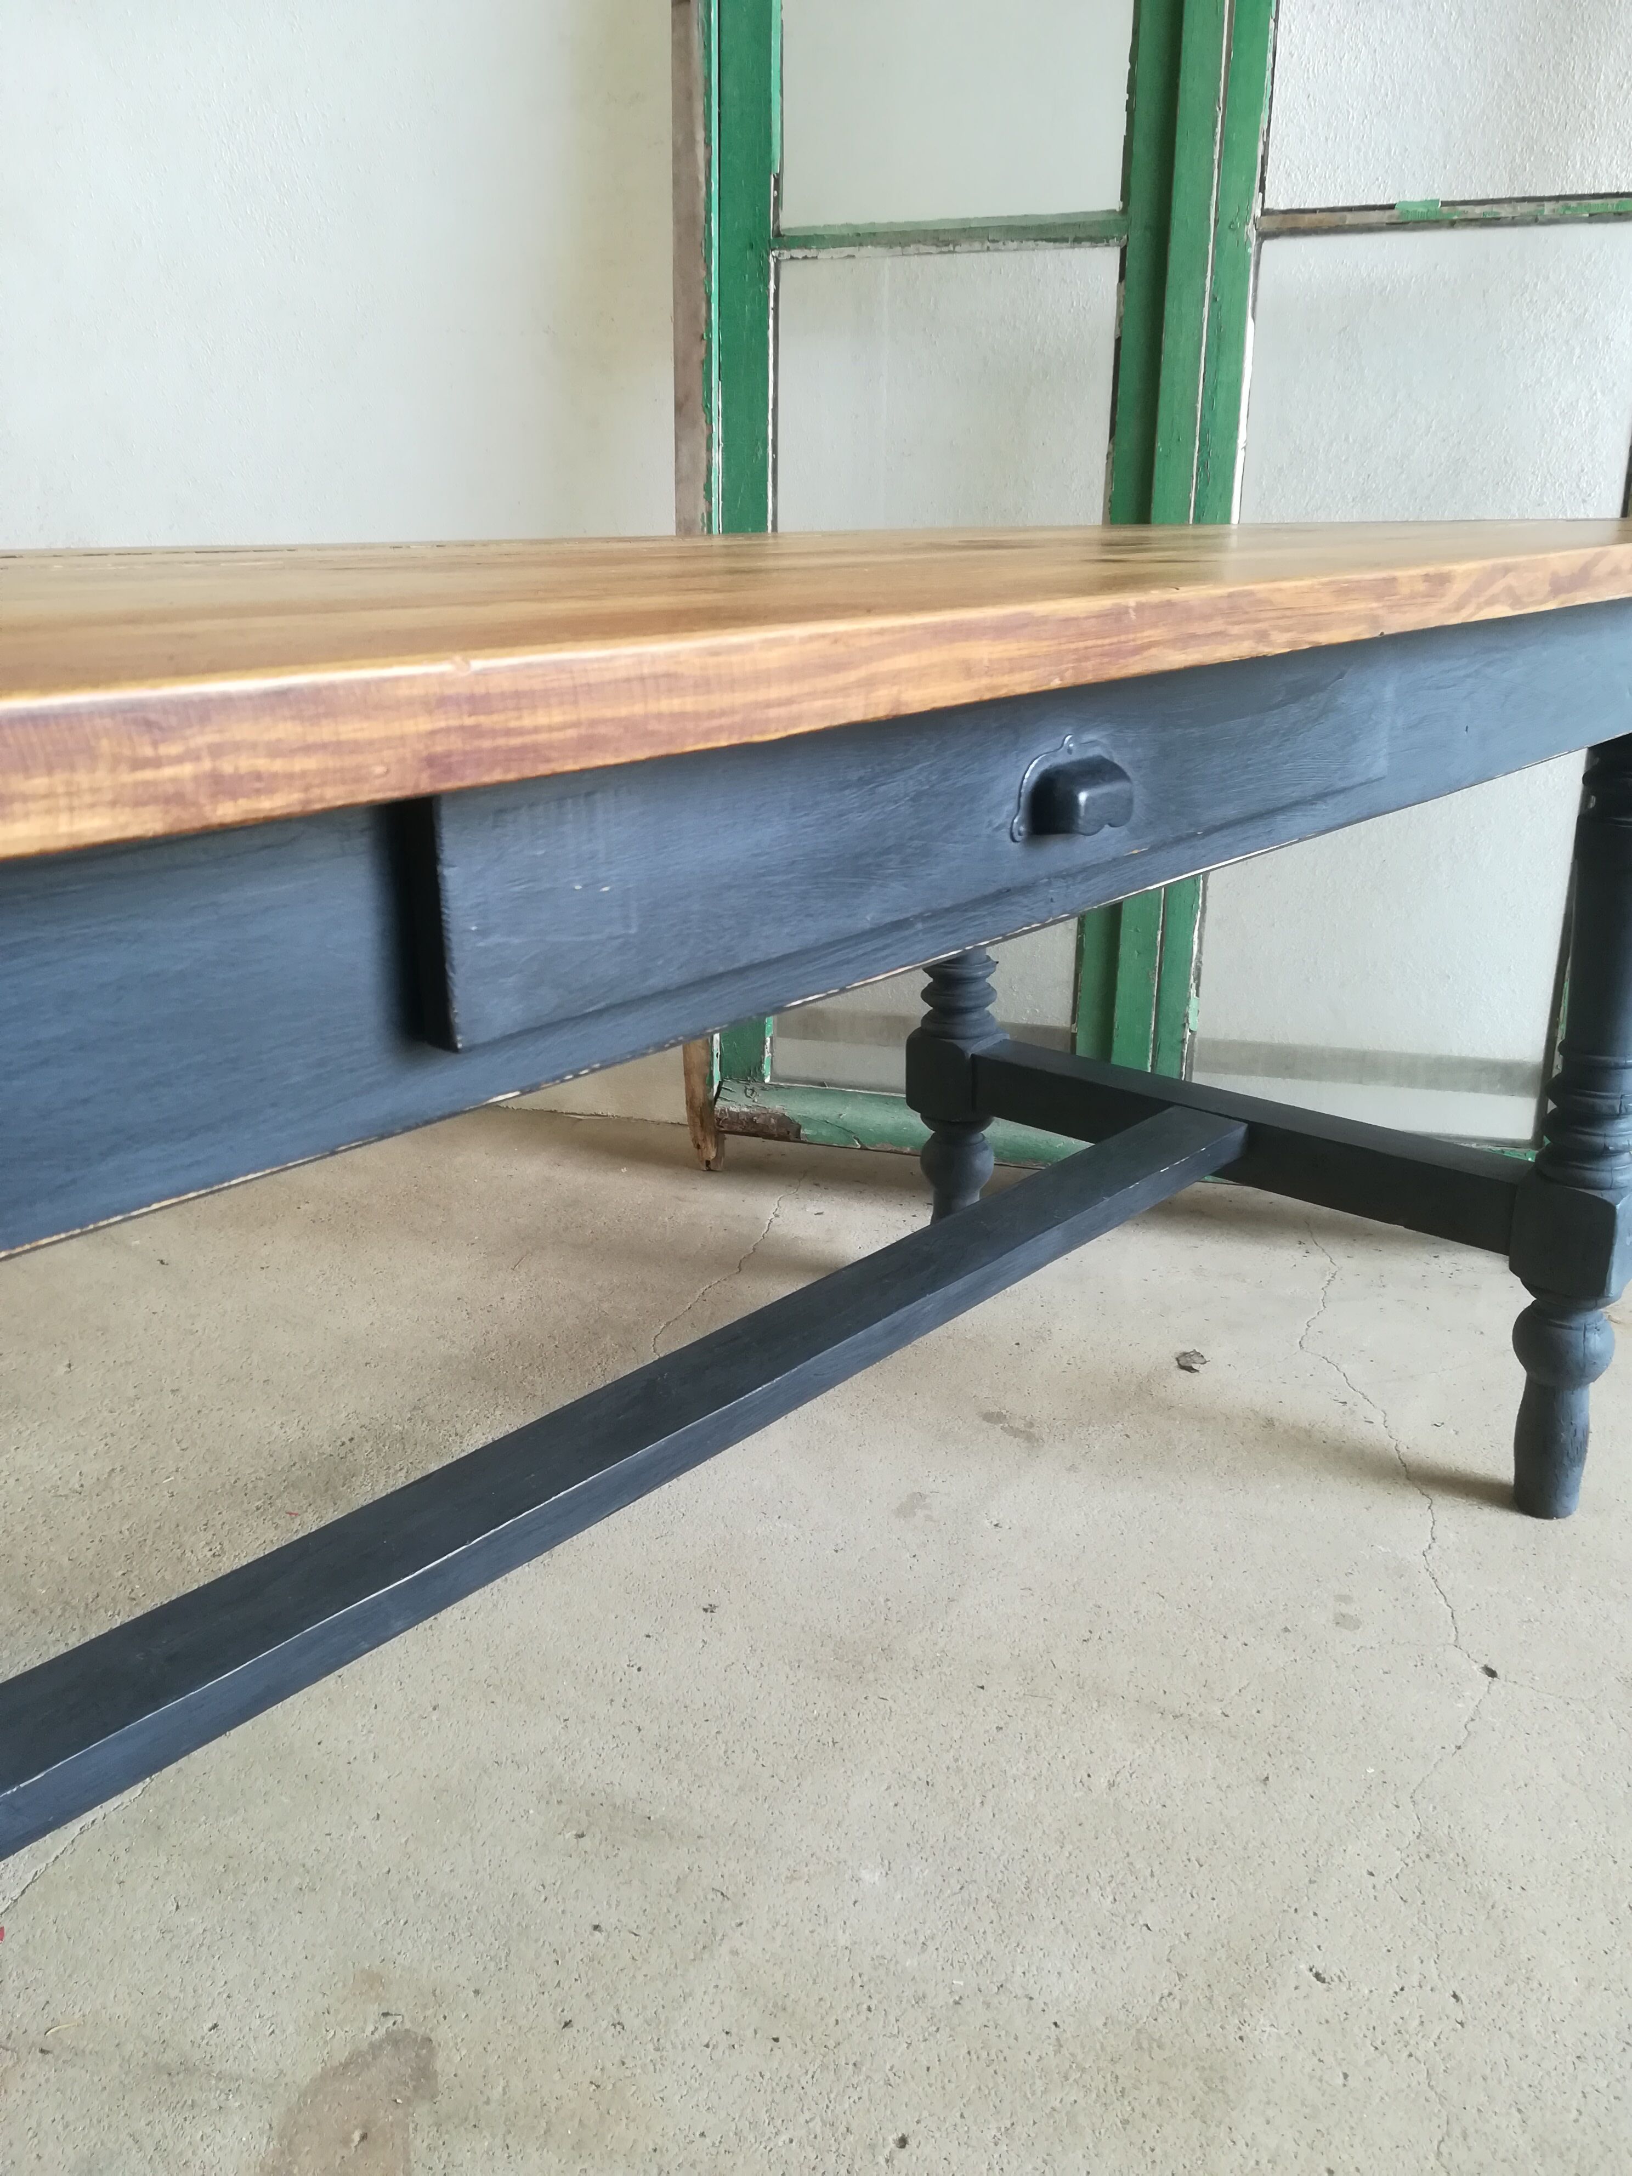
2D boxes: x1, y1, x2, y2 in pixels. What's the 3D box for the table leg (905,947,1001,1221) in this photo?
[{"bbox_3d":[0.148,-0.133,1.693,0.079,0.752,0.079,16,26,41],"label":"table leg"}]

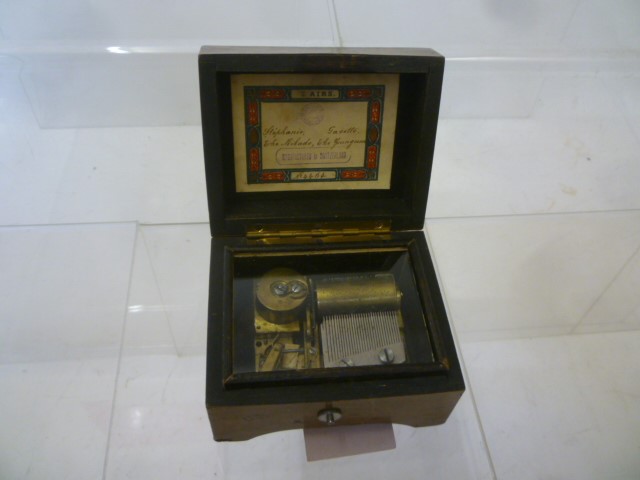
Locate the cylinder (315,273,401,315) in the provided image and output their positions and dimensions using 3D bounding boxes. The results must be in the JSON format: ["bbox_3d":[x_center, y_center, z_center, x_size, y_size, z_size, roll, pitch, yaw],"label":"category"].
[{"bbox_3d":[0.020,0.031,0.294,0.043,0.021,0.021,-2,52,-7],"label":"cylinder"}]

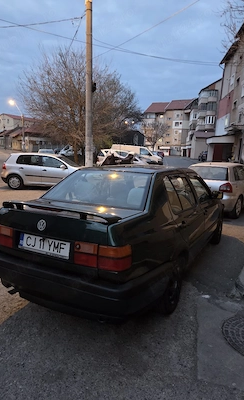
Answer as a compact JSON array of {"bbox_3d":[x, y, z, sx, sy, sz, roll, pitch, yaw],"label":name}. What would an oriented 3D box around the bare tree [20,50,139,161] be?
[{"bbox_3d":[-3.968,-8.916,24.815,11.800,11.400,11.000,1,10,0],"label":"bare tree"}]

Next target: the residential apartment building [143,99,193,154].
[{"bbox_3d":[15.768,-24.246,90.133,17.500,19.000,12.000,3,10,10],"label":"residential apartment building"}]

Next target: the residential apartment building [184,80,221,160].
[{"bbox_3d":[21.597,-16.364,58.021,11.000,15.500,24.000,1,10,3],"label":"residential apartment building"}]

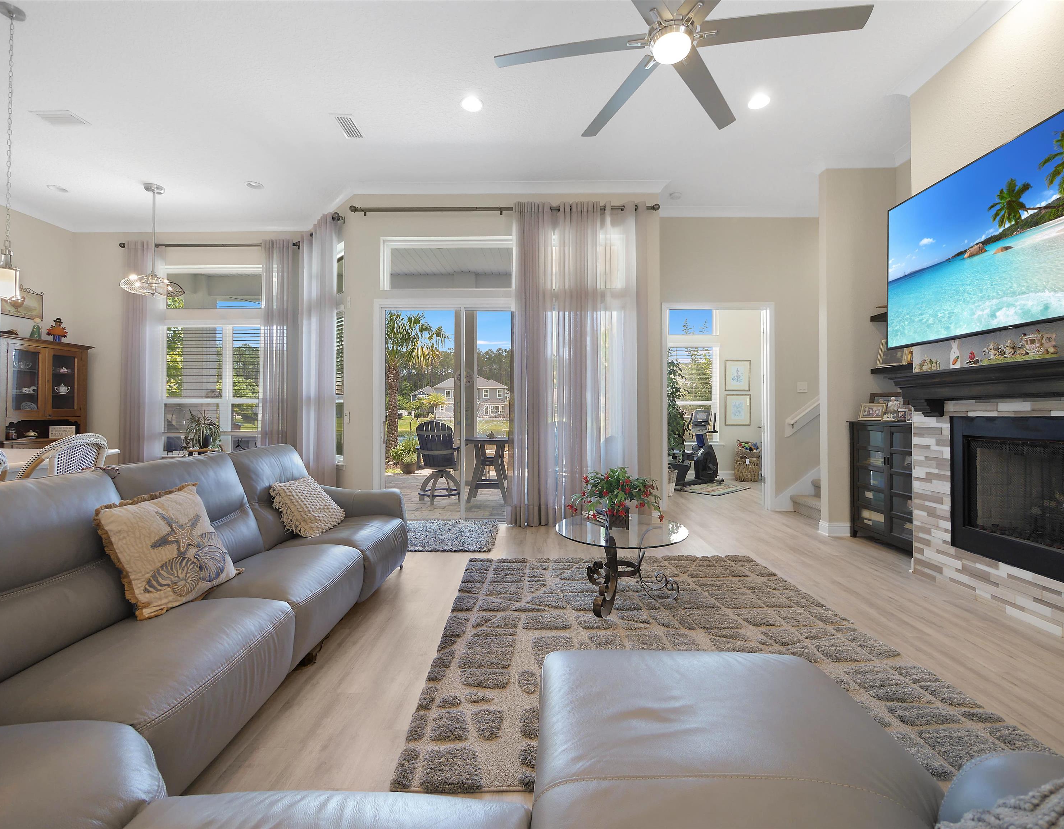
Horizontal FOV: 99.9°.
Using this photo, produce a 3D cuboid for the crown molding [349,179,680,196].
[{"bbox_3d":[-0.265,-2.480,4.880,3.500,0.110,0.110,0,0,1],"label":"crown molding"}]

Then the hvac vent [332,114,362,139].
[{"bbox_3d":[-1.599,-2.504,3.892,0.195,0.020,0.340,0,0,1],"label":"hvac vent"}]

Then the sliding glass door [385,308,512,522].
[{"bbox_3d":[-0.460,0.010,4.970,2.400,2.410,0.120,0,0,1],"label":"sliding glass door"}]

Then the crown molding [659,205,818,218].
[{"bbox_3d":[2.500,-2.454,5.458,1.994,0.110,0.110,0,0,1],"label":"crown molding"}]

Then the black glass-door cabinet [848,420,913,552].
[{"bbox_3d":[3.380,0.637,3.970,0.400,1.146,0.910,0,0,1],"label":"black glass-door cabinet"}]

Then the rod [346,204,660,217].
[{"bbox_3d":[-0.309,-2.197,4.816,3.351,0.100,0.130,0,0,1],"label":"rod"}]

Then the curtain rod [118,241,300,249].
[{"bbox_3d":[-4.179,-2.186,5.809,2.365,0.090,0.130,0,0,1],"label":"curtain rod"}]

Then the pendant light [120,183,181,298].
[{"bbox_3d":[-4.220,-1.915,4.980,0.560,1.230,0.560,0,0,1],"label":"pendant light"}]

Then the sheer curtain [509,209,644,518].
[{"bbox_3d":[0.473,-0.557,4.769,1.455,3.446,0.170,0,0,1],"label":"sheer curtain"}]

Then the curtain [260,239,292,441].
[{"bbox_3d":[-3.320,-0.550,5.820,0.470,3.480,0.130,0,0,1],"label":"curtain"}]

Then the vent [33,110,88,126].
[{"bbox_3d":[-3.981,-2.502,3.776,0.345,0.020,0.195,0,0,1],"label":"vent"}]

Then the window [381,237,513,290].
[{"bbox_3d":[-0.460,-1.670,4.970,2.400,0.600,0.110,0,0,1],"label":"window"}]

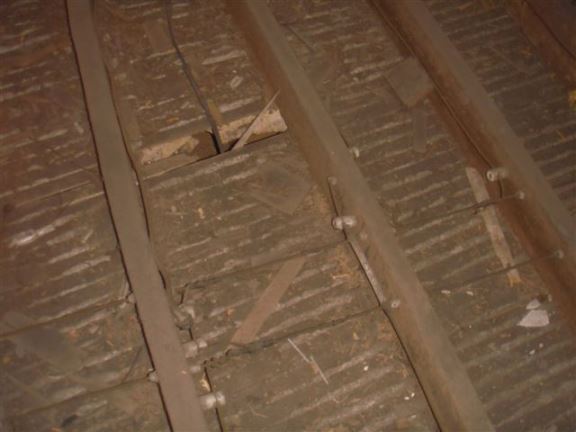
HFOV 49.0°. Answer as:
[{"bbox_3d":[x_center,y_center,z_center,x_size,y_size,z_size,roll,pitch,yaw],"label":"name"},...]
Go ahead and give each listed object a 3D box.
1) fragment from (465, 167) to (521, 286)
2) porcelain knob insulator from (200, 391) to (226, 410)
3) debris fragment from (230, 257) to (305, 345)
[{"bbox_3d":[0.473,0.013,1.466,0.032,0.009,0.329,-7,55,-5],"label":"fragment"},{"bbox_3d":[-0.131,0.322,1.100,0.043,0.026,0.026,-16,59,-12],"label":"porcelain knob insulator"},{"bbox_3d":[-0.037,0.177,1.355,0.033,0.009,0.227,26,59,17],"label":"debris fragment"}]

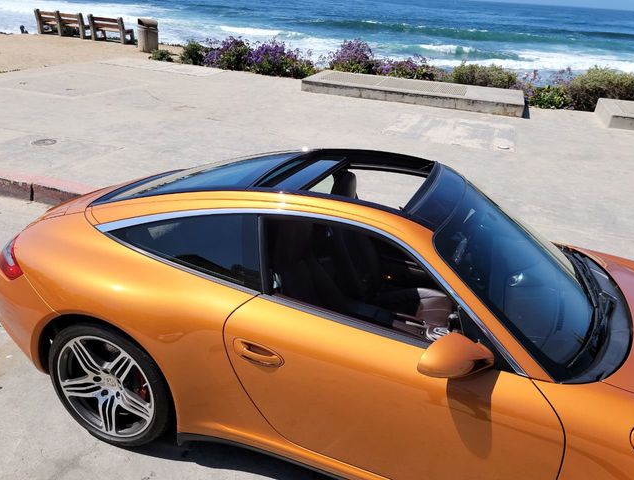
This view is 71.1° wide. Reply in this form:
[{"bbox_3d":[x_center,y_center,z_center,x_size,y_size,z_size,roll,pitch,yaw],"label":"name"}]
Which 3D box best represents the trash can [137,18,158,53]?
[{"bbox_3d":[-5.441,-6.555,14.218,0.530,0.960,0.530,3,29,-2],"label":"trash can"}]

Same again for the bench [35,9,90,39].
[{"bbox_3d":[-9.454,-8.117,16.671,2.140,0.830,0.660,13,31,17],"label":"bench"}]

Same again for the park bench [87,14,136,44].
[{"bbox_3d":[-7.354,-7.569,15.935,1.460,0.830,0.660,13,31,17],"label":"park bench"}]

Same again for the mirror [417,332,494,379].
[{"bbox_3d":[0.433,0.361,1.379,0.200,0.130,0.210,13,24,16],"label":"mirror"}]

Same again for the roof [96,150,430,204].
[{"bbox_3d":[-0.260,-0.306,2.354,1.600,0.350,1.020,13,24,16],"label":"roof"}]

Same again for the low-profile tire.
[{"bbox_3d":[-0.886,0.608,2.045,0.660,0.660,0.290,13,21,16],"label":"low-profile tire"}]

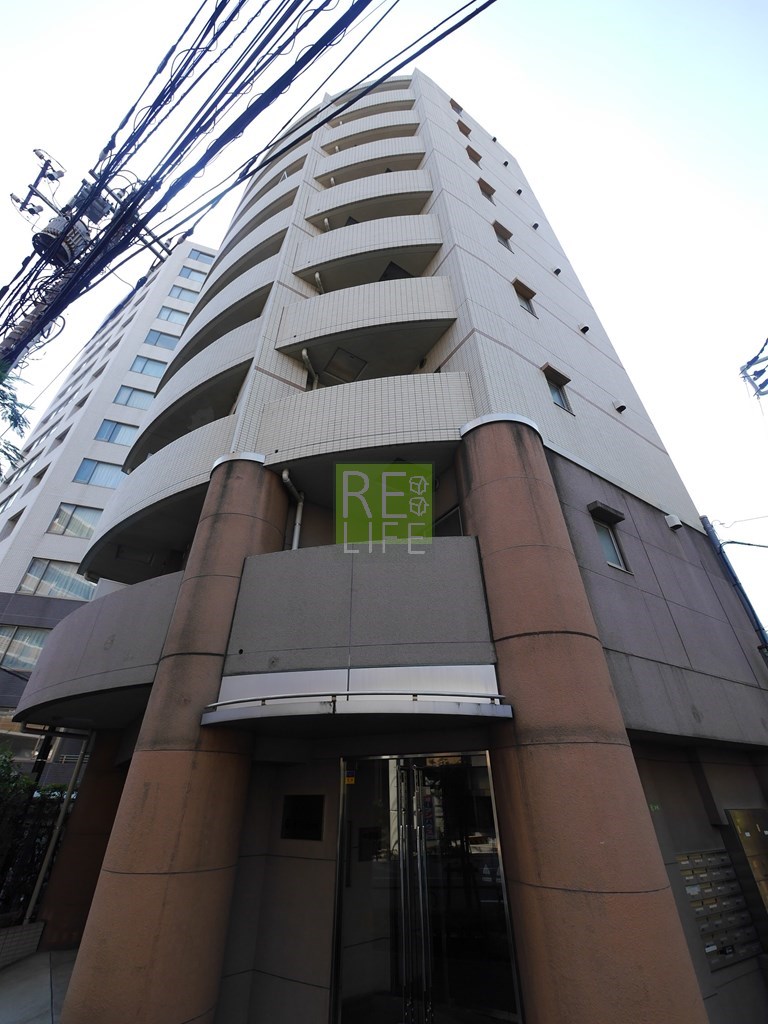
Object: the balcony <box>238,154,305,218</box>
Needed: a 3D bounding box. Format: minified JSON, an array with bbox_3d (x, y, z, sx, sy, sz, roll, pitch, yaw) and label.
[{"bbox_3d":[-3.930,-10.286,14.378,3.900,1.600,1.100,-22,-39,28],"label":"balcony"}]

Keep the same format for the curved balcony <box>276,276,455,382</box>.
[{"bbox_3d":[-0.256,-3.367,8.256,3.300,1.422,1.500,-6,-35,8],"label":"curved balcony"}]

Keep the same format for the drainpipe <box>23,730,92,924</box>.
[{"bbox_3d":[-5.456,5.207,7.027,0.100,2.540,0.100,19,-39,-26],"label":"drainpipe"}]

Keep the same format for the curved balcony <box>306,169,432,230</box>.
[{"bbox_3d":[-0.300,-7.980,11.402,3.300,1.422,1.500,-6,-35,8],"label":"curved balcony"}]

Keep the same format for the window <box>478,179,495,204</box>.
[{"bbox_3d":[3.007,-9.256,12.006,0.600,0.900,0.200,19,-39,-27],"label":"window"}]

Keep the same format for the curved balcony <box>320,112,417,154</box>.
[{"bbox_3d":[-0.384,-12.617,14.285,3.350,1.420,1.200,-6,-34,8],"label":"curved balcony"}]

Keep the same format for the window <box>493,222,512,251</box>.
[{"bbox_3d":[3.032,-6.873,10.407,0.600,0.880,0.200,19,-39,-27],"label":"window"}]

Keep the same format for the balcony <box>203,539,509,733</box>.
[{"bbox_3d":[-0.256,1.280,4.686,3.150,2.000,1.200,-6,-34,8],"label":"balcony"}]

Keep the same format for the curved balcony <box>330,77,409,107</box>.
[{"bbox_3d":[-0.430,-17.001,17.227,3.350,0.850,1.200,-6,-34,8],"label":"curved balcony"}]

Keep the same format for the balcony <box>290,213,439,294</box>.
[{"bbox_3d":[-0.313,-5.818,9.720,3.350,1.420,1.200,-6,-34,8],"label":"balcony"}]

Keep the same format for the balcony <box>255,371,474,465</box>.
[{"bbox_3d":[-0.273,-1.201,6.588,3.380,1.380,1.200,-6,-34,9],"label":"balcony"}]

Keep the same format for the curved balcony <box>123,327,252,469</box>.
[{"bbox_3d":[-4.318,-2.410,9.781,5.300,1.420,1.400,-24,-40,31],"label":"curved balcony"}]

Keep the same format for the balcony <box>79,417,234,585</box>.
[{"bbox_3d":[-4.133,-0.066,8.043,1.850,1.413,5.284,25,-42,-33],"label":"balcony"}]

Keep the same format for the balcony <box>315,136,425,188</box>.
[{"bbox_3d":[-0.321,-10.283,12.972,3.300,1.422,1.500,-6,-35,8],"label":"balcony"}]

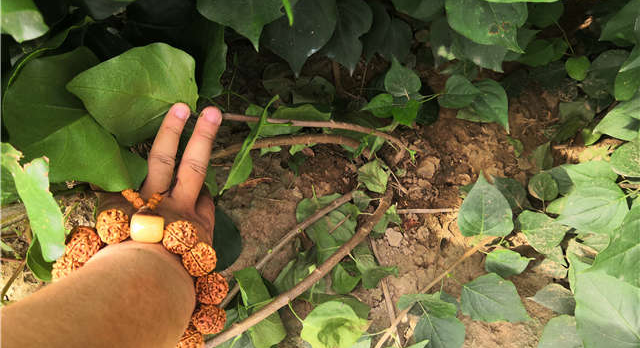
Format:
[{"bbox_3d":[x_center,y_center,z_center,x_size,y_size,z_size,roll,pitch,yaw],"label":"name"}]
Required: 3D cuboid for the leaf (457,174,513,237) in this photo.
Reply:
[{"bbox_3d":[0.195,0.037,0.598,0.065,0.020,0.079,4,66,9],"label":"leaf"}]

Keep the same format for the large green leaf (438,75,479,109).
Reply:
[{"bbox_3d":[0.175,-0.104,0.630,0.046,0.020,0.042,-11,51,-9],"label":"large green leaf"}]

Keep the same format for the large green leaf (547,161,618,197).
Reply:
[{"bbox_3d":[0.273,0.006,0.520,0.063,0.020,0.040,17,52,14],"label":"large green leaf"}]

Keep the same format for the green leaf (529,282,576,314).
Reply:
[{"bbox_3d":[0.257,0.137,0.546,0.054,0.020,0.036,1,59,6],"label":"green leaf"}]

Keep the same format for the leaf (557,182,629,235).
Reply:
[{"bbox_3d":[0.318,0.041,0.583,0.090,0.020,0.056,-19,60,-5],"label":"leaf"}]

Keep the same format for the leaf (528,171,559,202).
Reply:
[{"bbox_3d":[0.239,0.013,0.535,0.032,0.015,0.034,11,51,9],"label":"leaf"}]

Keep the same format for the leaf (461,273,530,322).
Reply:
[{"bbox_3d":[0.162,0.114,0.460,0.065,0.015,0.045,26,55,20],"label":"leaf"}]

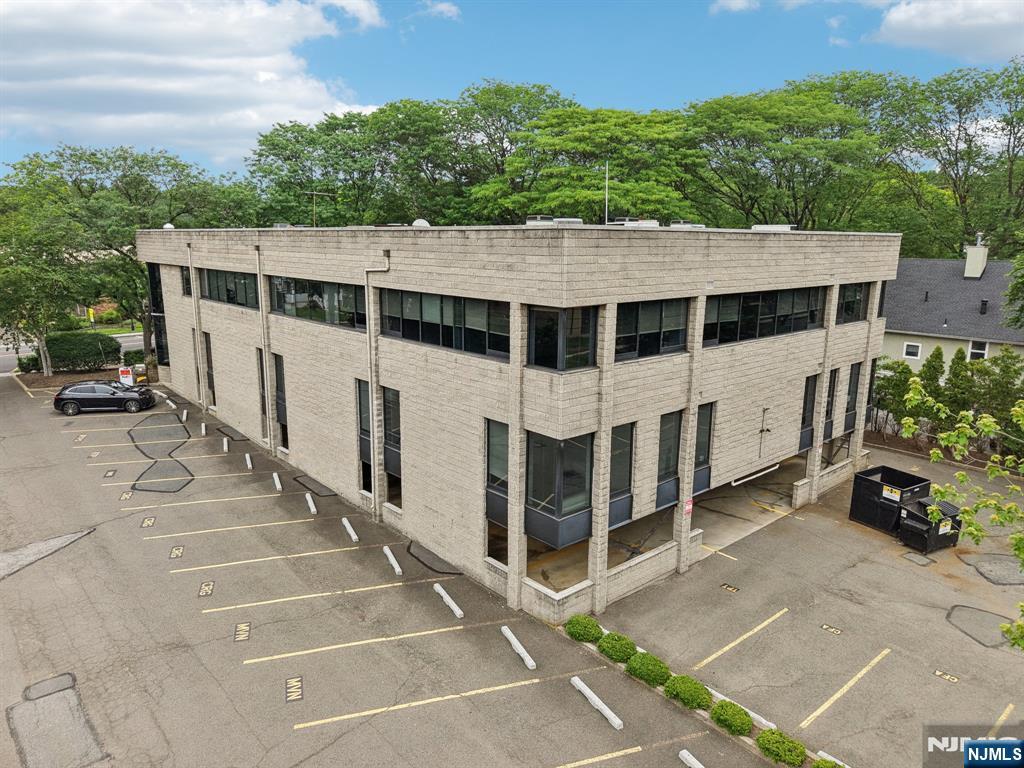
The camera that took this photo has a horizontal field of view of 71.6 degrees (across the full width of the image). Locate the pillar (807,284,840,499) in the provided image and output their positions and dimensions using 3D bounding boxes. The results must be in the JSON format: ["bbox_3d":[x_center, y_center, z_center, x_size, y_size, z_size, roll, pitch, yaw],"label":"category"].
[{"bbox_3d":[11.974,0.488,27.532,0.410,8.640,0.380,-10,16,-41],"label":"pillar"}]

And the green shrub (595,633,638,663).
[{"bbox_3d":[2.623,6.596,17.744,0.880,0.550,1.000,-10,15,-40],"label":"green shrub"}]

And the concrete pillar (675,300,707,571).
[{"bbox_3d":[5.405,1.689,21.786,0.420,8.710,0.390,-10,16,-41],"label":"concrete pillar"}]

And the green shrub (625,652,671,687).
[{"bbox_3d":[3.200,6.668,16.625,1.000,0.640,1.100,0,12,0],"label":"green shrub"}]

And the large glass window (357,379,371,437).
[{"bbox_3d":[-5.172,0.965,25.510,0.160,2.140,1.170,-10,15,-40],"label":"large glass window"}]

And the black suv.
[{"bbox_3d":[-21.844,0.602,38.279,4.840,1.680,1.950,-2,12,-13],"label":"black suv"}]

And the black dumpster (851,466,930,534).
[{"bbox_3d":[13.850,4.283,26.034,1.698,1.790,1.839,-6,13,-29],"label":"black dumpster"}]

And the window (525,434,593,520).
[{"bbox_3d":[1.289,2.276,19.133,1.340,2.200,1.340,-10,16,-41],"label":"window"}]

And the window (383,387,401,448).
[{"bbox_3d":[-3.970,1.209,23.798,0.120,2.070,1.130,-10,16,-41],"label":"window"}]

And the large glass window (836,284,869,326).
[{"bbox_3d":[13.423,-3.203,28.193,3.450,1.600,0.160,-10,15,-40],"label":"large glass window"}]

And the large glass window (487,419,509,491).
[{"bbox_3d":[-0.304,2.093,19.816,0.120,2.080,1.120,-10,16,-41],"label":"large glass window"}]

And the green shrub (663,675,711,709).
[{"bbox_3d":[4.000,6.963,16.119,0.920,0.520,1.060,-10,15,-40],"label":"green shrub"}]

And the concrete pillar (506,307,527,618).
[{"bbox_3d":[0.207,2.031,19.103,0.390,8.440,0.430,-10,16,-41],"label":"concrete pillar"}]

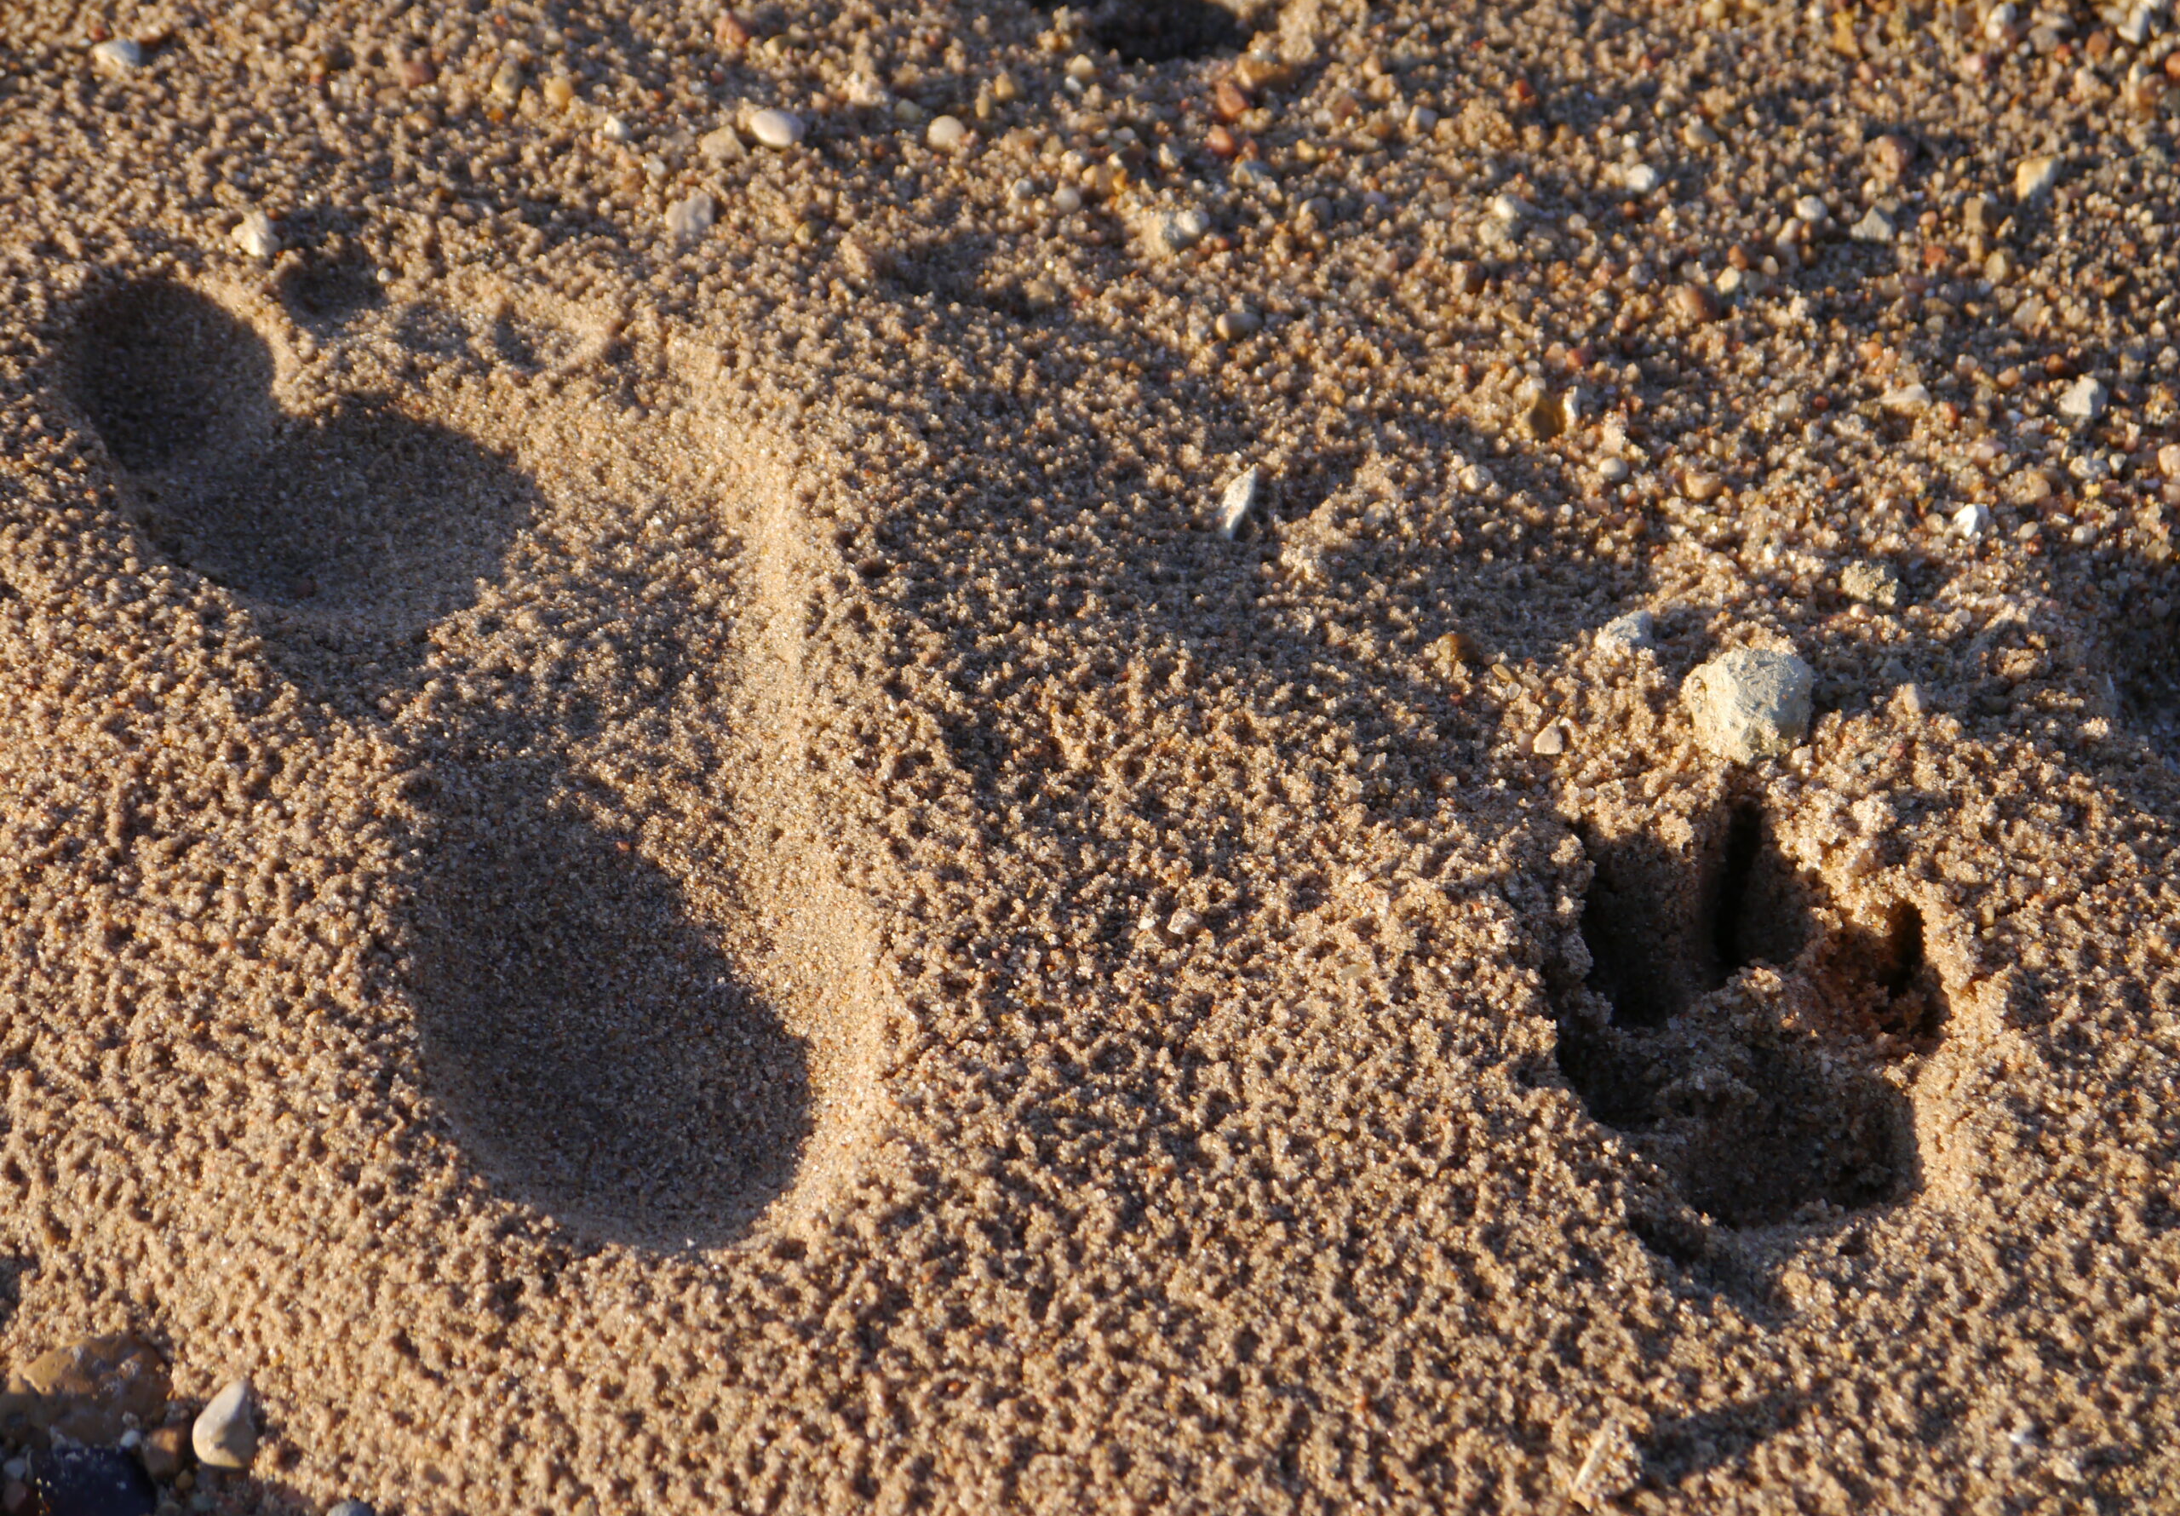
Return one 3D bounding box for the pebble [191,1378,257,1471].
[{"bbox_3d":[-0.141,0.108,0.859,0.010,0.011,0.017,0,51,0],"label":"pebble"}]

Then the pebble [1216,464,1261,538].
[{"bbox_3d":[0.026,-0.045,0.921,0.006,0.007,0.017,10,44,11],"label":"pebble"}]

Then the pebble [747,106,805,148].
[{"bbox_3d":[-0.059,-0.119,1.001,0.011,0.006,0.009,14,45,14],"label":"pebble"}]

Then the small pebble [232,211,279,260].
[{"bbox_3d":[-0.162,-0.102,1.030,0.009,0.007,0.011,0,51,0],"label":"small pebble"}]

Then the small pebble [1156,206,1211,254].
[{"bbox_3d":[0.018,-0.103,1.031,0.010,0.007,0.011,0,51,0],"label":"small pebble"}]

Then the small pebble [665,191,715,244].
[{"bbox_3d":[-0.074,-0.100,0.980,0.009,0.008,0.011,0,43,0],"label":"small pebble"}]

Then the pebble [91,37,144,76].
[{"bbox_3d":[-0.195,-0.141,1.062,0.010,0.006,0.009,0,51,0],"label":"pebble"}]

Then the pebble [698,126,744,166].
[{"bbox_3d":[-0.069,-0.115,0.997,0.009,0.006,0.008,0,43,0],"label":"pebble"}]

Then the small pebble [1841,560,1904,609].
[{"bbox_3d":[0.144,-0.032,0.974,0.012,0.008,0.010,0,51,0],"label":"small pebble"}]

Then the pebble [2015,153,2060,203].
[{"bbox_3d":[0.177,-0.108,0.989,0.008,0.008,0.010,7,43,7],"label":"pebble"}]

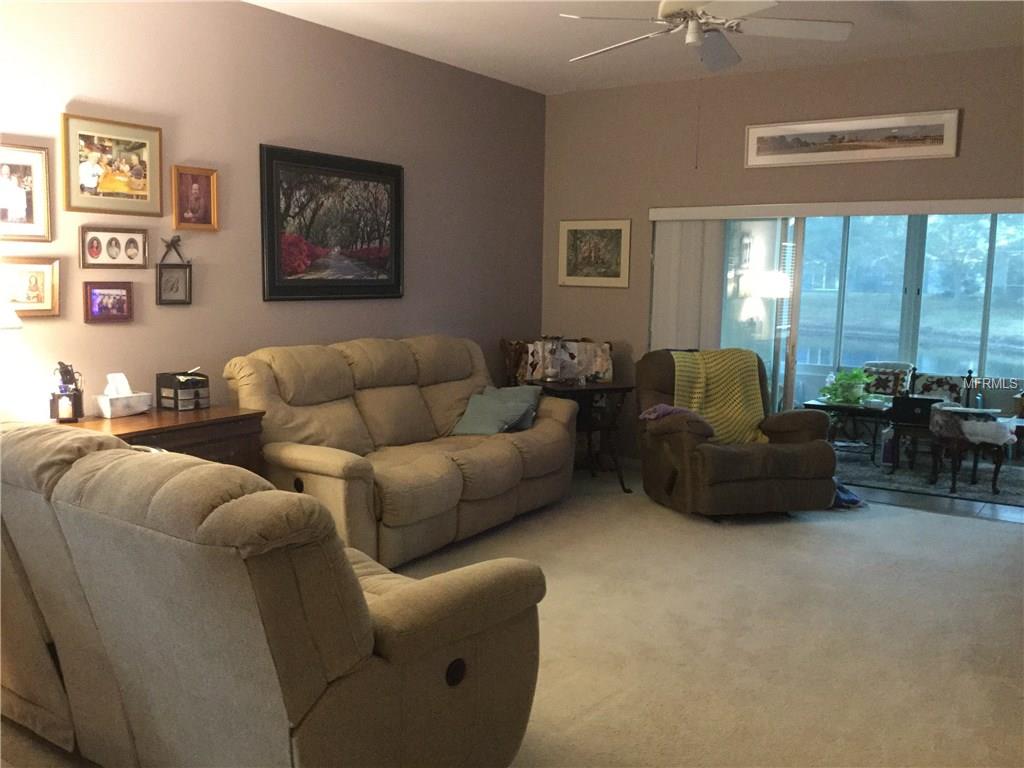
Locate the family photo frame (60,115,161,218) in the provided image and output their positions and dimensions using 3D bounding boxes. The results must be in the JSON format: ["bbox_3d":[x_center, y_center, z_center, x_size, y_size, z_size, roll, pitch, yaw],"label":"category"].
[{"bbox_3d":[-1.898,-1.034,4.394,0.030,0.430,0.500,6,9,34],"label":"family photo frame"}]

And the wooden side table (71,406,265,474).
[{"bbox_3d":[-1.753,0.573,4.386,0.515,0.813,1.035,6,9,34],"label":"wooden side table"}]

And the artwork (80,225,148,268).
[{"bbox_3d":[-1.894,-0.646,4.380,0.025,0.191,0.336,6,9,33],"label":"artwork"}]

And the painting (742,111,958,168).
[{"bbox_3d":[2.265,-1.650,6.227,1.376,0.297,0.025,6,9,33],"label":"painting"}]

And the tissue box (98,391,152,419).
[{"bbox_3d":[-1.894,0.098,4.479,0.115,0.100,0.250,4,8,24],"label":"tissue box"}]

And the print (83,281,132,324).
[{"bbox_3d":[-1.944,-0.392,4.428,0.025,0.193,0.238,6,9,34],"label":"print"}]

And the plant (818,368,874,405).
[{"bbox_3d":[2.890,0.021,7.900,0.430,0.310,0.410,6,9,33],"label":"plant"}]

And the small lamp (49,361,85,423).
[{"bbox_3d":[-2.009,0.034,4.140,0.145,0.275,0.125,-5,9,-37],"label":"small lamp"}]

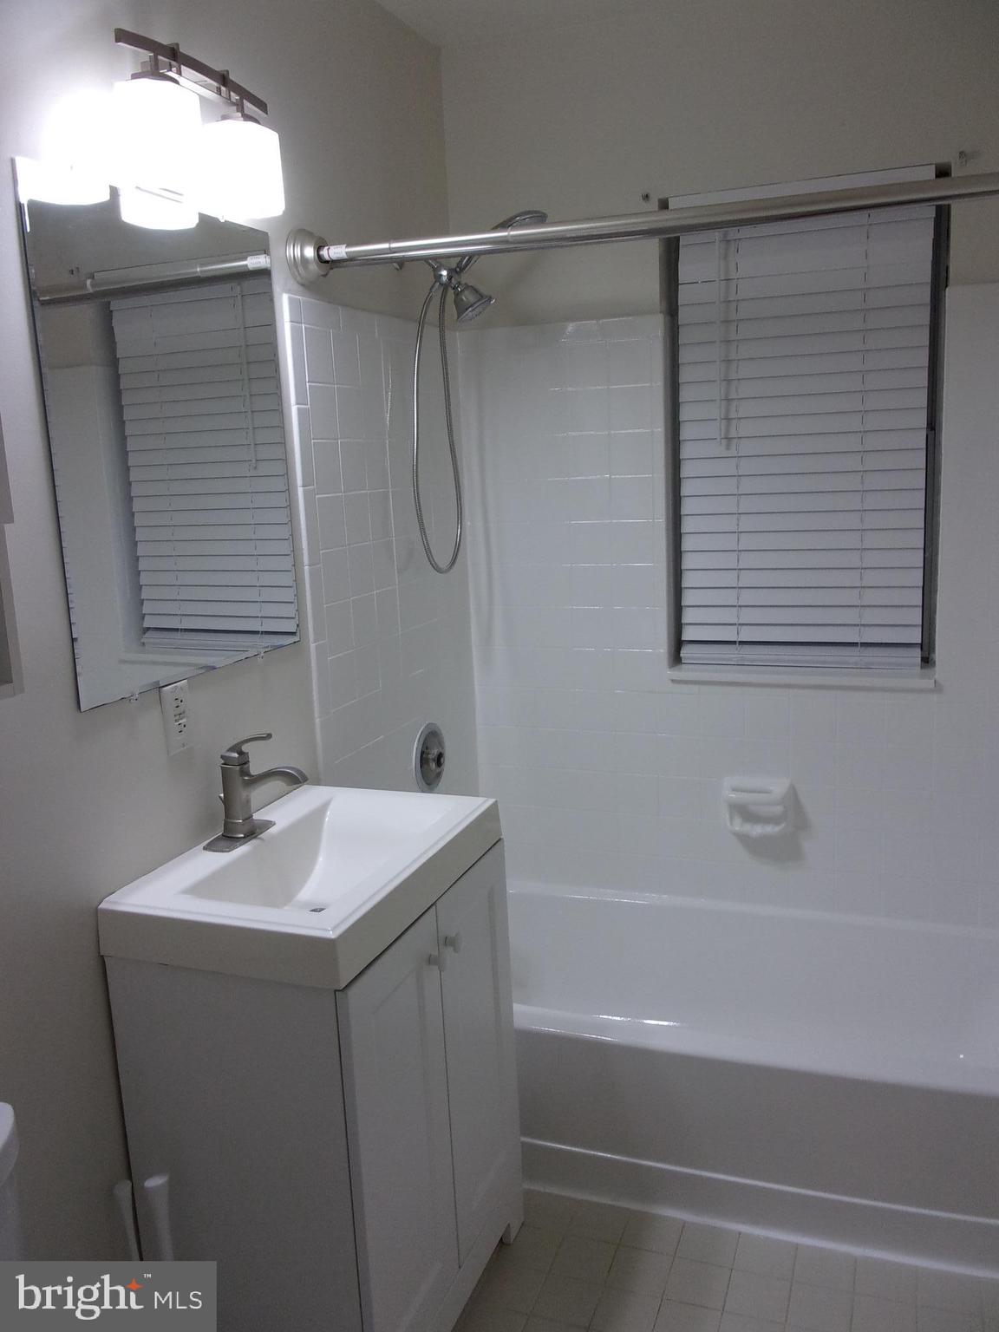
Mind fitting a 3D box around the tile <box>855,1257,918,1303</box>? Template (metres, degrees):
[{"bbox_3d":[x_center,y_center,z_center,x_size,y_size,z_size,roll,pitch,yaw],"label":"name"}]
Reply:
[{"bbox_3d":[0.709,1.126,1.973,0.107,0.010,0.107,1,11,20],"label":"tile"}]

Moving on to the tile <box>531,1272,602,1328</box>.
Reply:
[{"bbox_3d":[0.123,1.155,1.961,0.107,0.010,0.107,1,11,20],"label":"tile"}]

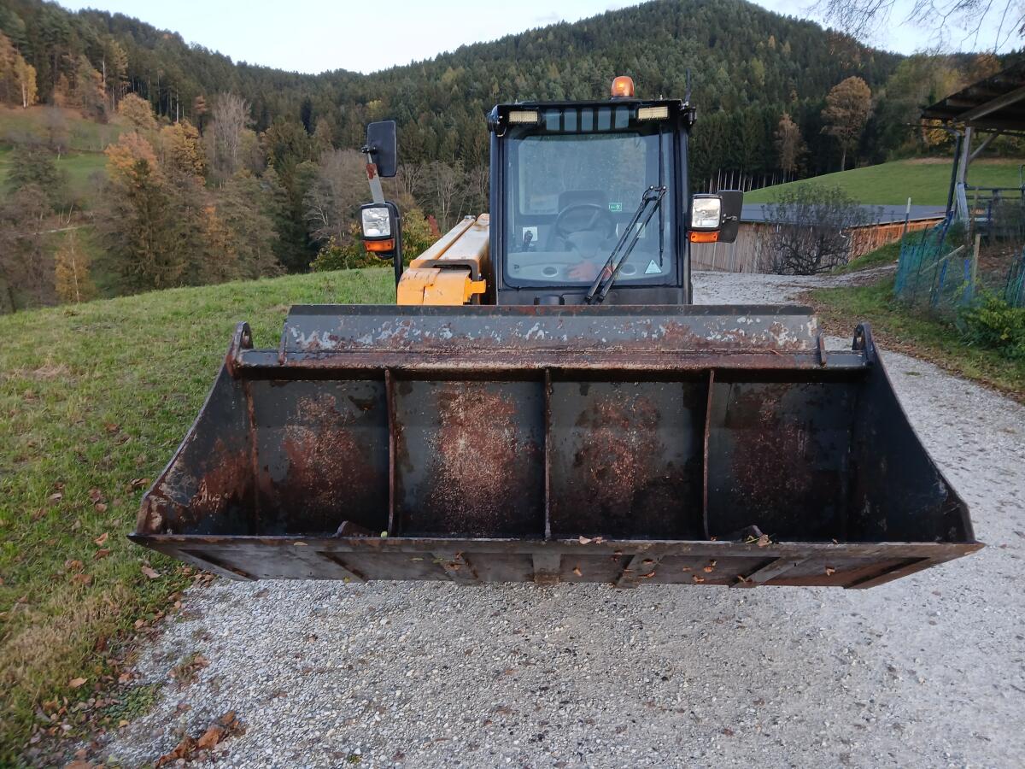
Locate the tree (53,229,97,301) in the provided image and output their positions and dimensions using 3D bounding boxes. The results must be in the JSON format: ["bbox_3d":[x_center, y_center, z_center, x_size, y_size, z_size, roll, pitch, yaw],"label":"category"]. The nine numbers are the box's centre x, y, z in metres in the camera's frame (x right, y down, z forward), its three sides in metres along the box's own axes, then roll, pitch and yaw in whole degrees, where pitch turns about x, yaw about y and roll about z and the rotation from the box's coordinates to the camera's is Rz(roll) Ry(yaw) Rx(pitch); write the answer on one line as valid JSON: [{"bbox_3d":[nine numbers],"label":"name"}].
[{"bbox_3d":[-38.120,-9.915,67.039,3.719,7.191,3.459,1,15,0],"label":"tree"}]

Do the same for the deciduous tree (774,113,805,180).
[{"bbox_3d":[53.415,-45.772,148.360,5.926,12.274,5.511,1,15,0],"label":"deciduous tree"}]

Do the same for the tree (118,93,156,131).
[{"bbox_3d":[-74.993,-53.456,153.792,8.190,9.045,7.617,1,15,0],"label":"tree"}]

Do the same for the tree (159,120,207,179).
[{"bbox_3d":[-48.524,-32.833,113.449,7.049,11.607,6.556,1,15,0],"label":"tree"}]

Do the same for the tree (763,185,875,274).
[{"bbox_3d":[10.579,-5.333,26.597,3.895,3.017,3.623,1,15,0],"label":"tree"}]

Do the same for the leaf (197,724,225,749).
[{"bbox_3d":[-0.914,1.064,2.330,0.070,0.030,0.105,9,14,40],"label":"leaf"}]

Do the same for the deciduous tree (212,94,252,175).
[{"bbox_3d":[-46.798,-40.569,128.009,6.817,14.901,6.340,1,15,0],"label":"deciduous tree"}]

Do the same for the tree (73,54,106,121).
[{"bbox_3d":[-95.150,-66.645,173.076,7.681,14.404,7.144,1,15,0],"label":"tree"}]

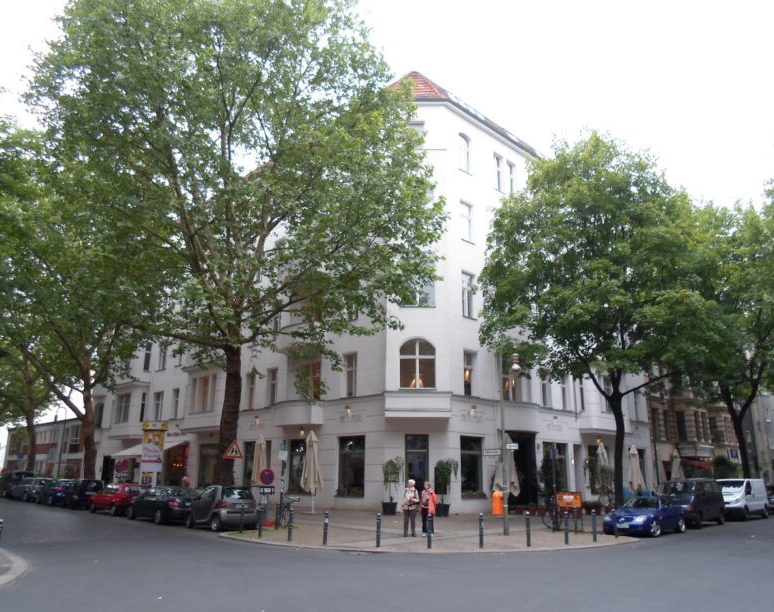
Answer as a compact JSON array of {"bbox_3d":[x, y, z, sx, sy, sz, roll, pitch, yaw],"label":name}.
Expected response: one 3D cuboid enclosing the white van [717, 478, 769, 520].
[{"bbox_3d":[17.709,9.841,30.043,1.920,1.960,4.800,-15,-22,42],"label":"white van"}]

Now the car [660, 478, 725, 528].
[{"bbox_3d":[12.516,8.124,24.206,4.450,1.730,1.790,15,-21,-39],"label":"car"}]

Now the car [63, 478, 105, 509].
[{"bbox_3d":[-17.564,11.039,34.440,1.760,1.520,4.250,15,-22,-40],"label":"car"}]

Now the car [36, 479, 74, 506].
[{"bbox_3d":[-21.518,12.263,38.646,1.750,1.460,4.250,15,-22,-40],"label":"car"}]

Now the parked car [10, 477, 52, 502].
[{"bbox_3d":[-23.396,12.044,38.842,4.150,1.490,1.730,-14,-22,41],"label":"parked car"}]

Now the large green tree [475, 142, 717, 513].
[{"bbox_3d":[9.516,0.571,24.920,9.700,16.600,9.600,1,-16,0],"label":"large green tree"}]

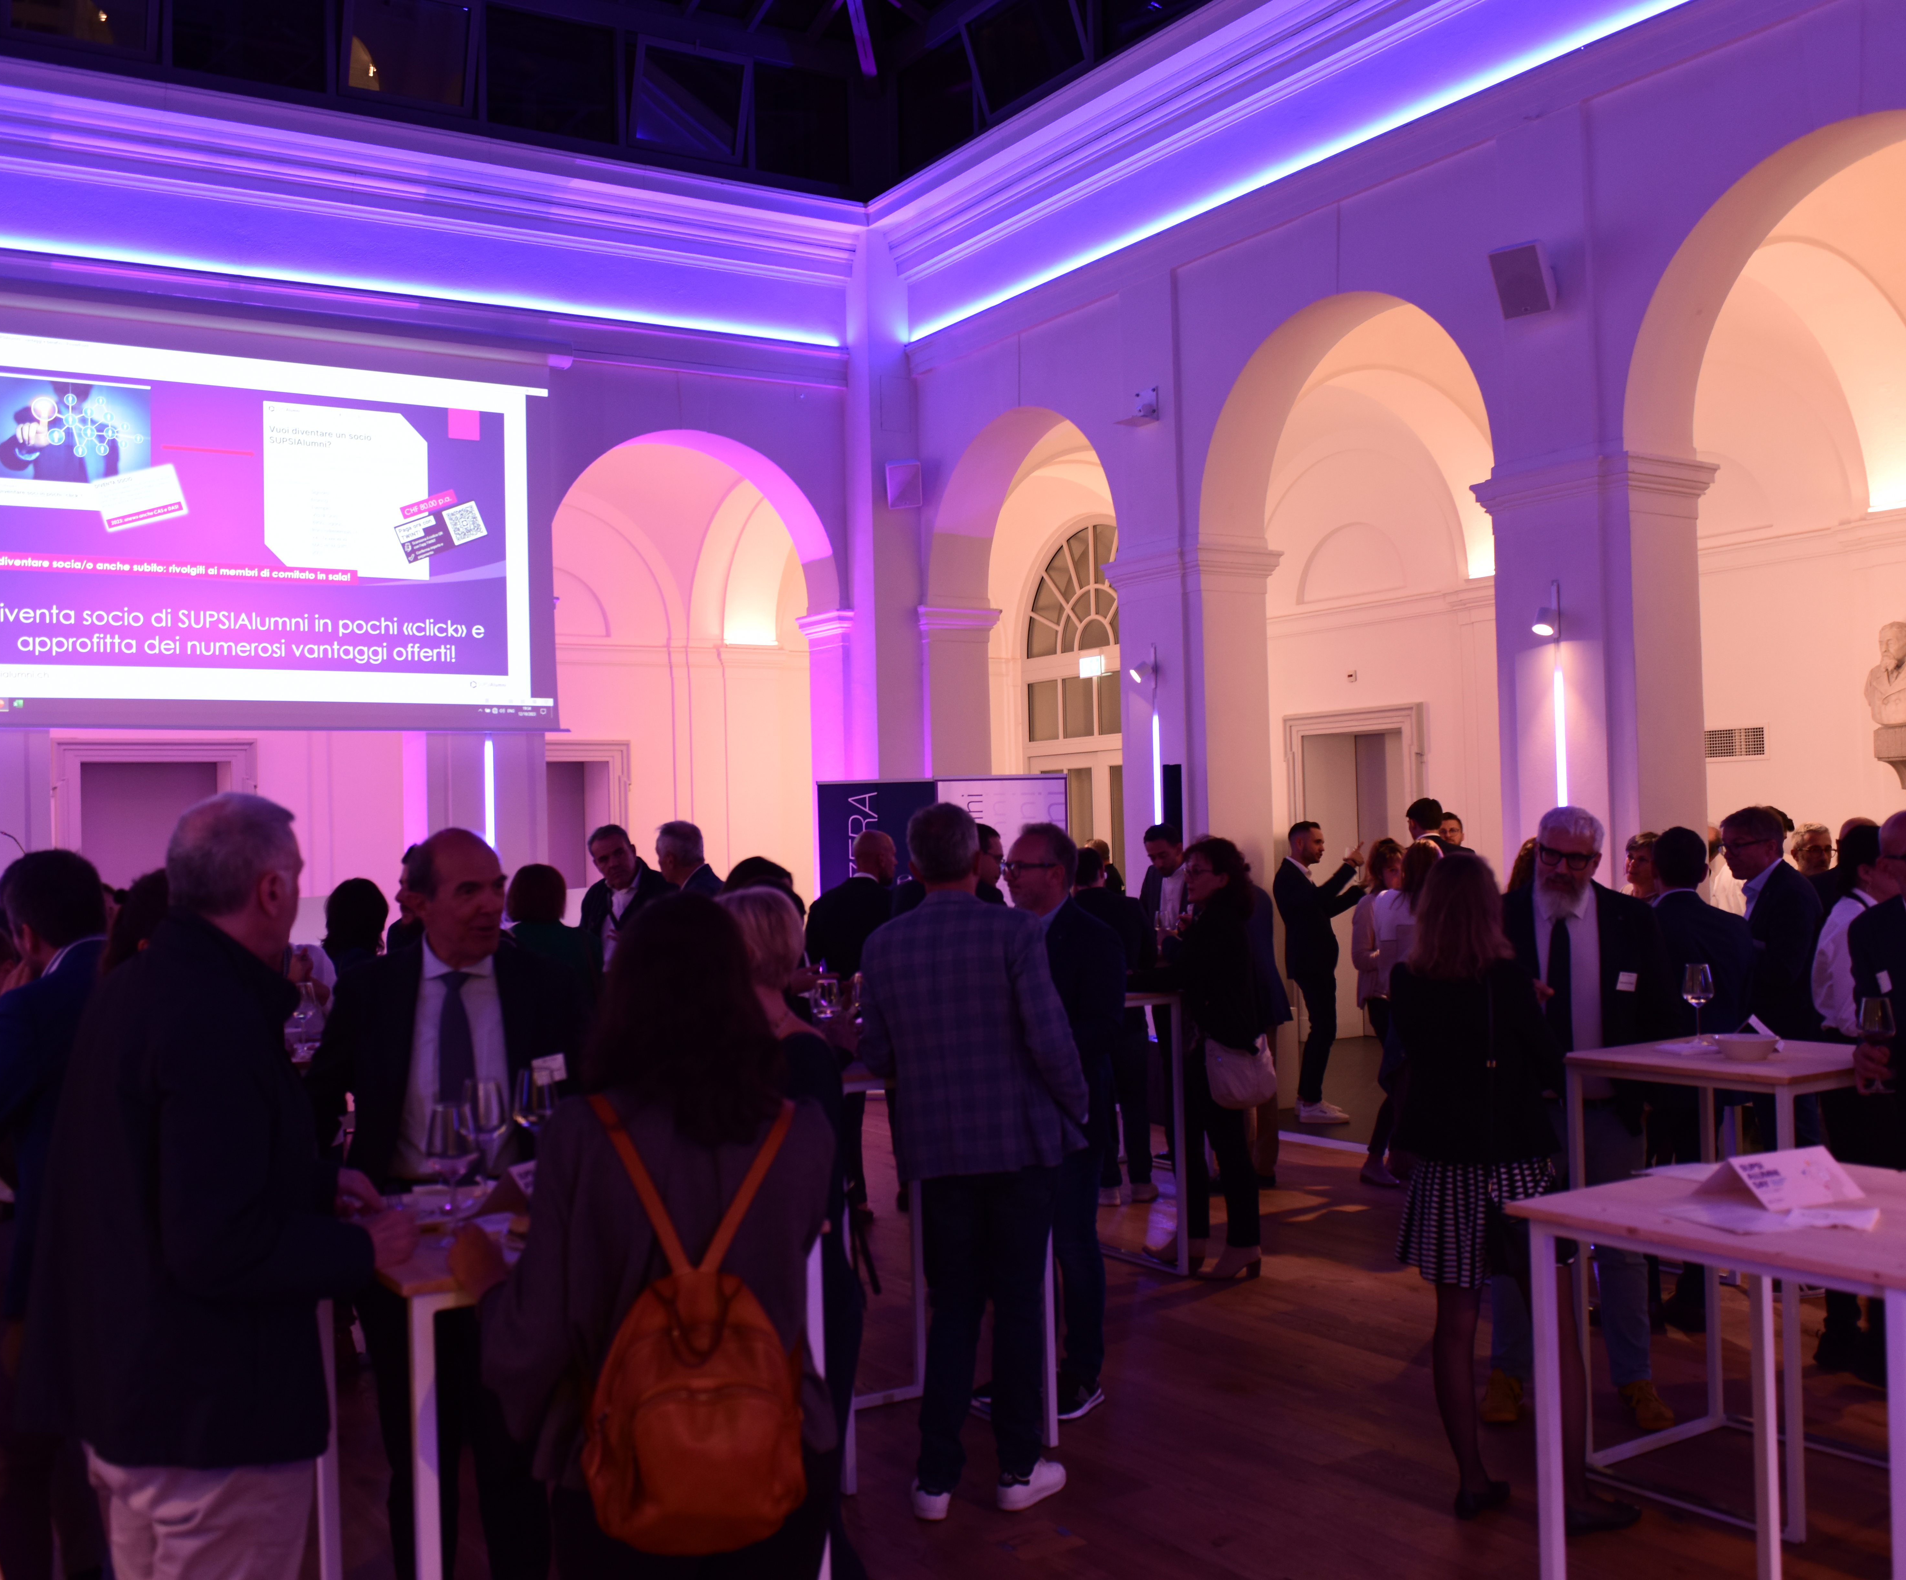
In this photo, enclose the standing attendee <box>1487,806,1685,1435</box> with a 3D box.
[{"bbox_3d":[1.840,0.919,5.350,0.570,1.755,0.400,-2,-1,29],"label":"standing attendee"}]

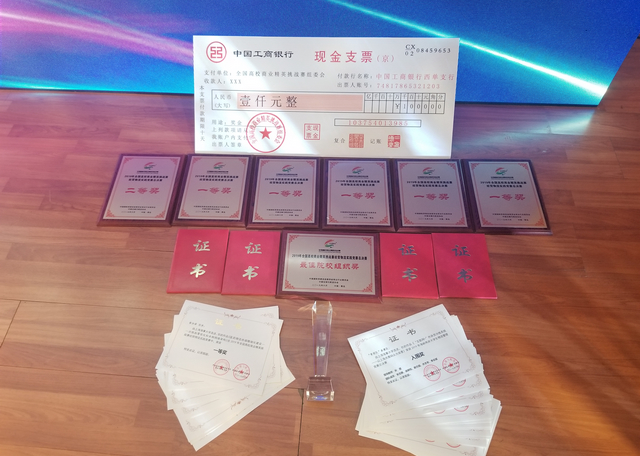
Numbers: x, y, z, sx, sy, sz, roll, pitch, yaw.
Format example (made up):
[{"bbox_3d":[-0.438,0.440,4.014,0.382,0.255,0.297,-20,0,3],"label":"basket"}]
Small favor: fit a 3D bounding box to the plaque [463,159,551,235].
[{"bbox_3d":[0.613,-0.111,1.589,0.239,0.017,0.305,1,56,2],"label":"plaque"}]

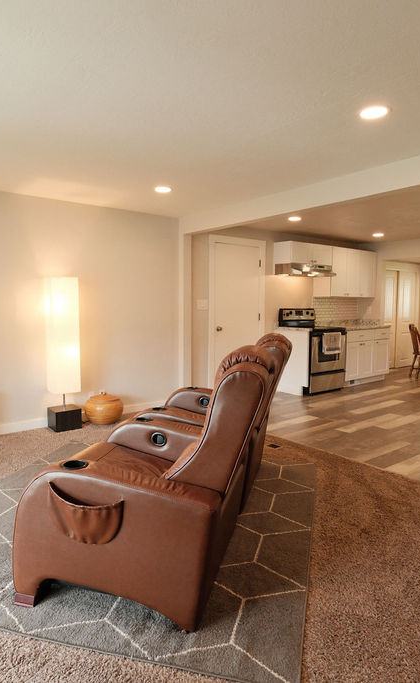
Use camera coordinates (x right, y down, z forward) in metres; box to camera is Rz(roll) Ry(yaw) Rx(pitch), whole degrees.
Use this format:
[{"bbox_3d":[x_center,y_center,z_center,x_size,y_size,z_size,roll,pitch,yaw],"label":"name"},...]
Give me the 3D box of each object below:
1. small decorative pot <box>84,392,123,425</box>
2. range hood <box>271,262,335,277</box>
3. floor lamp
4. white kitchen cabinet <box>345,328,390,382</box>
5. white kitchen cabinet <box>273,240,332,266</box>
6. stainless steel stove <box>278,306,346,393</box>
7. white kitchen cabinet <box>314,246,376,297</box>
[{"bbox_3d":[-1.158,0.733,4.640,0.400,0.315,0.400,0,5,0],"label":"small decorative pot"},{"bbox_3d":[1.395,-1.036,6.190,0.880,0.155,0.470,-5,7,-40],"label":"range hood"},{"bbox_3d":[-1.458,0.124,4.250,0.250,1.510,0.240,-4,6,-38],"label":"floor lamp"},{"bbox_3d":[2.280,0.217,6.947,1.270,0.895,0.620,-5,7,-40],"label":"white kitchen cabinet"},{"bbox_3d":[1.416,-1.289,6.386,0.930,0.295,0.335,-4,6,-38],"label":"white kitchen cabinet"},{"bbox_3d":[1.502,0.135,6.261,0.770,1.190,0.660,-5,7,-40],"label":"stainless steel stove"},{"bbox_3d":[2.257,-1.109,7.062,1.240,0.760,0.335,-4,6,-38],"label":"white kitchen cabinet"}]

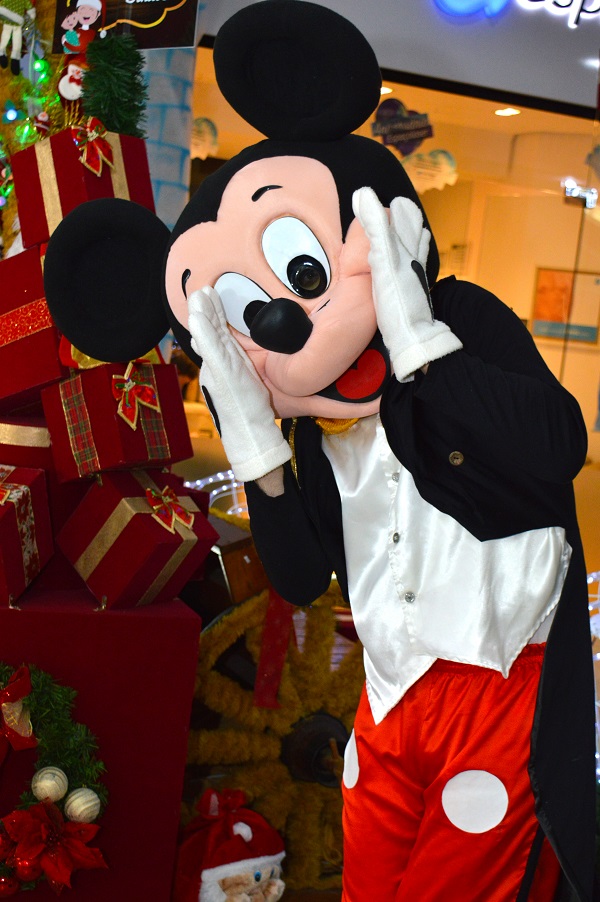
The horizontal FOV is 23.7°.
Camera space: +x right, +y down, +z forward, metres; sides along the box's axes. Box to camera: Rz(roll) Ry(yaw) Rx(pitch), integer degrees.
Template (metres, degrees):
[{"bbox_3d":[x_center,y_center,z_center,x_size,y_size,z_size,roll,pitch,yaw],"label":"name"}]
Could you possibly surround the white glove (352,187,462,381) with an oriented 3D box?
[{"bbox_3d":[0.147,-0.249,2.070,0.115,0.275,0.130,-14,-17,-9],"label":"white glove"}]

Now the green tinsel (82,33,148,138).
[{"bbox_3d":[-0.368,-0.720,2.850,0.135,0.225,0.135,5,7,-9],"label":"green tinsel"}]

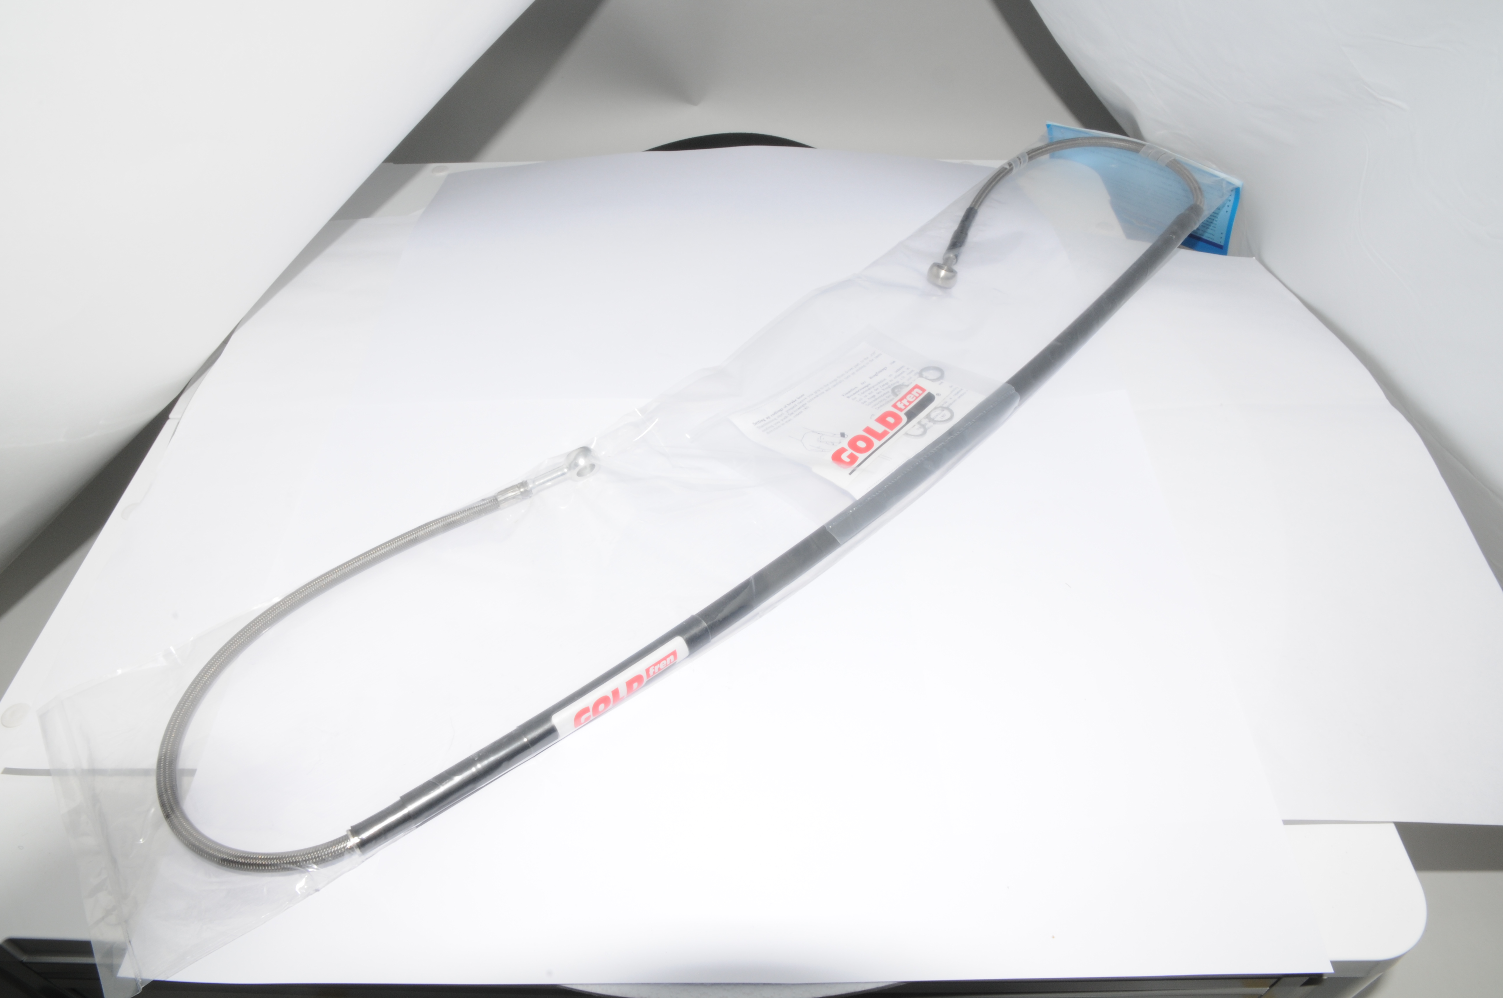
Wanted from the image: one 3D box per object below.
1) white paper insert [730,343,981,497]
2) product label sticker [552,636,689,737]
[{"bbox_3d":[0.057,-0.047,0.522,0.104,0.007,0.084,-36,54,-29],"label":"white paper insert"},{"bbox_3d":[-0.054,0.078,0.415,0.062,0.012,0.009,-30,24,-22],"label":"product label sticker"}]

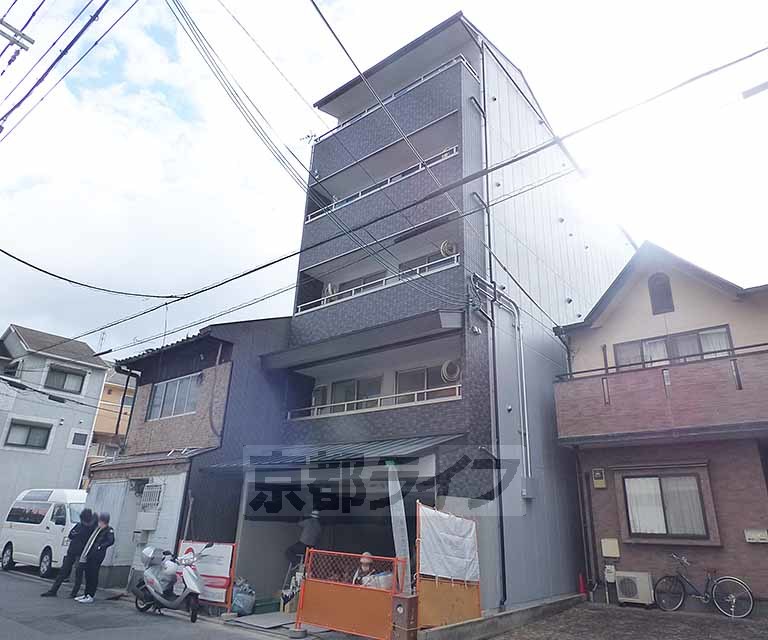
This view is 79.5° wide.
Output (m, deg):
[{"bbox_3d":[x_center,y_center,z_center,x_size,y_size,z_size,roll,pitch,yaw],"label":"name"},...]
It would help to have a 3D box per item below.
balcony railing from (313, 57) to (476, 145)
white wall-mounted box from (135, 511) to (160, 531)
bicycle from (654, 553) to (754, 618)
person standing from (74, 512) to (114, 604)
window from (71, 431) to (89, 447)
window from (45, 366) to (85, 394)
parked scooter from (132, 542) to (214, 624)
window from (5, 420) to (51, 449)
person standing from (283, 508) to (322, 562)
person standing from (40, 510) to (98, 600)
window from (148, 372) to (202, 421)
[{"bbox_3d":[0.222,-6.155,14.068,5.247,0.330,1.172,-13,-25,34],"label":"balcony railing"},{"bbox_3d":[-5.321,4.536,10.393,0.550,0.380,0.170,-12,-27,31],"label":"white wall-mounted box"},{"bbox_3d":[6.154,5.178,9.056,1.700,1.020,0.550,-9,-23,26],"label":"bicycle"},{"bbox_3d":[-5.766,4.721,9.270,0.520,1.630,0.450,-10,-23,29],"label":"person standing"},{"bbox_3d":[-14.422,5.687,21.946,0.120,0.552,0.637,-13,-25,34],"label":"window"},{"bbox_3d":[-15.070,2.913,21.934,0.140,0.982,1.553,-13,-25,34],"label":"window"},{"bbox_3d":[-3.591,4.392,7.864,1.680,1.100,0.650,-10,-23,27],"label":"parked scooter"},{"bbox_3d":[-15.640,5.079,20.395,0.140,1.062,1.574,-13,-25,34],"label":"window"},{"bbox_3d":[-1.800,5.110,10.200,0.620,1.700,0.520,-5,-24,18],"label":"person standing"},{"bbox_3d":[-6.489,4.813,9.615,0.550,1.660,0.650,-5,-21,18],"label":"person standing"},{"bbox_3d":[-5.550,2.049,12.202,2.335,1.028,0.140,-13,-25,34],"label":"window"}]

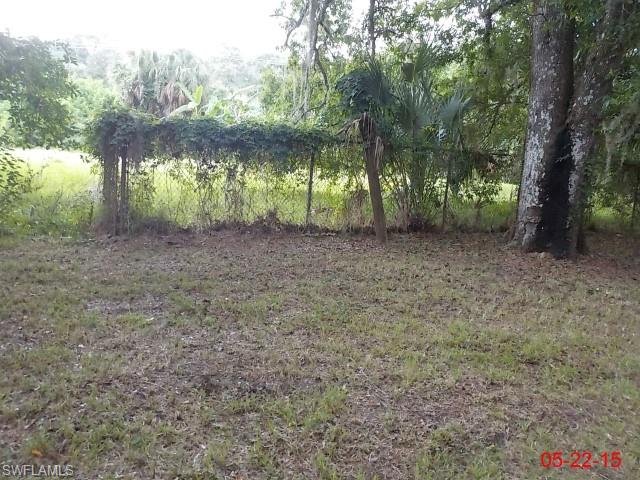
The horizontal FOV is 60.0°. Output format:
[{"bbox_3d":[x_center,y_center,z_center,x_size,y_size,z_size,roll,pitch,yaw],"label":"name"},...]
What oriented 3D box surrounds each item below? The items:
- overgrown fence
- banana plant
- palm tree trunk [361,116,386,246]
[{"bbox_3d":[0.080,-1.240,11.250,8.800,2.080,0.750,0,10,-18],"label":"overgrown fence"},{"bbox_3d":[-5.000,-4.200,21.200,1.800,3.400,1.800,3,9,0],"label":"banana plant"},{"bbox_3d":[0.950,-1.150,10.250,0.350,2.380,0.340,-7,9,0],"label":"palm tree trunk"}]

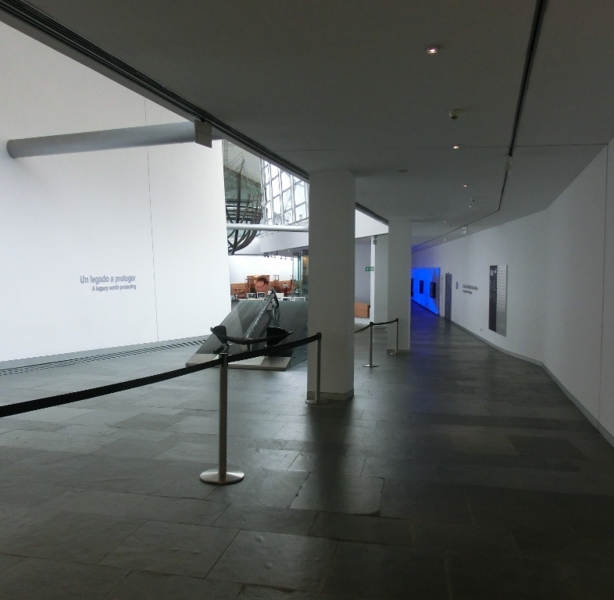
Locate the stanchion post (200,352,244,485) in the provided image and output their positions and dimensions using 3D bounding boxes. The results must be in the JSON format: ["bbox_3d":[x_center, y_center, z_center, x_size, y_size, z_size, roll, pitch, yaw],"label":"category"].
[{"bbox_3d":[-0.652,0.910,4.338,0.350,0.985,0.350,0,3,0],"label":"stanchion post"}]

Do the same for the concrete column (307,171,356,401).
[{"bbox_3d":[0.381,-0.211,8.368,0.570,3.350,0.570,1,3,18],"label":"concrete column"}]

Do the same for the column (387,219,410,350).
[{"bbox_3d":[2.642,-0.400,15.842,0.570,3.850,0.570,1,3,18],"label":"column"}]

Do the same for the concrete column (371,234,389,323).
[{"bbox_3d":[3.118,-0.770,23.902,0.570,3.950,0.570,0,3,-7],"label":"concrete column"}]

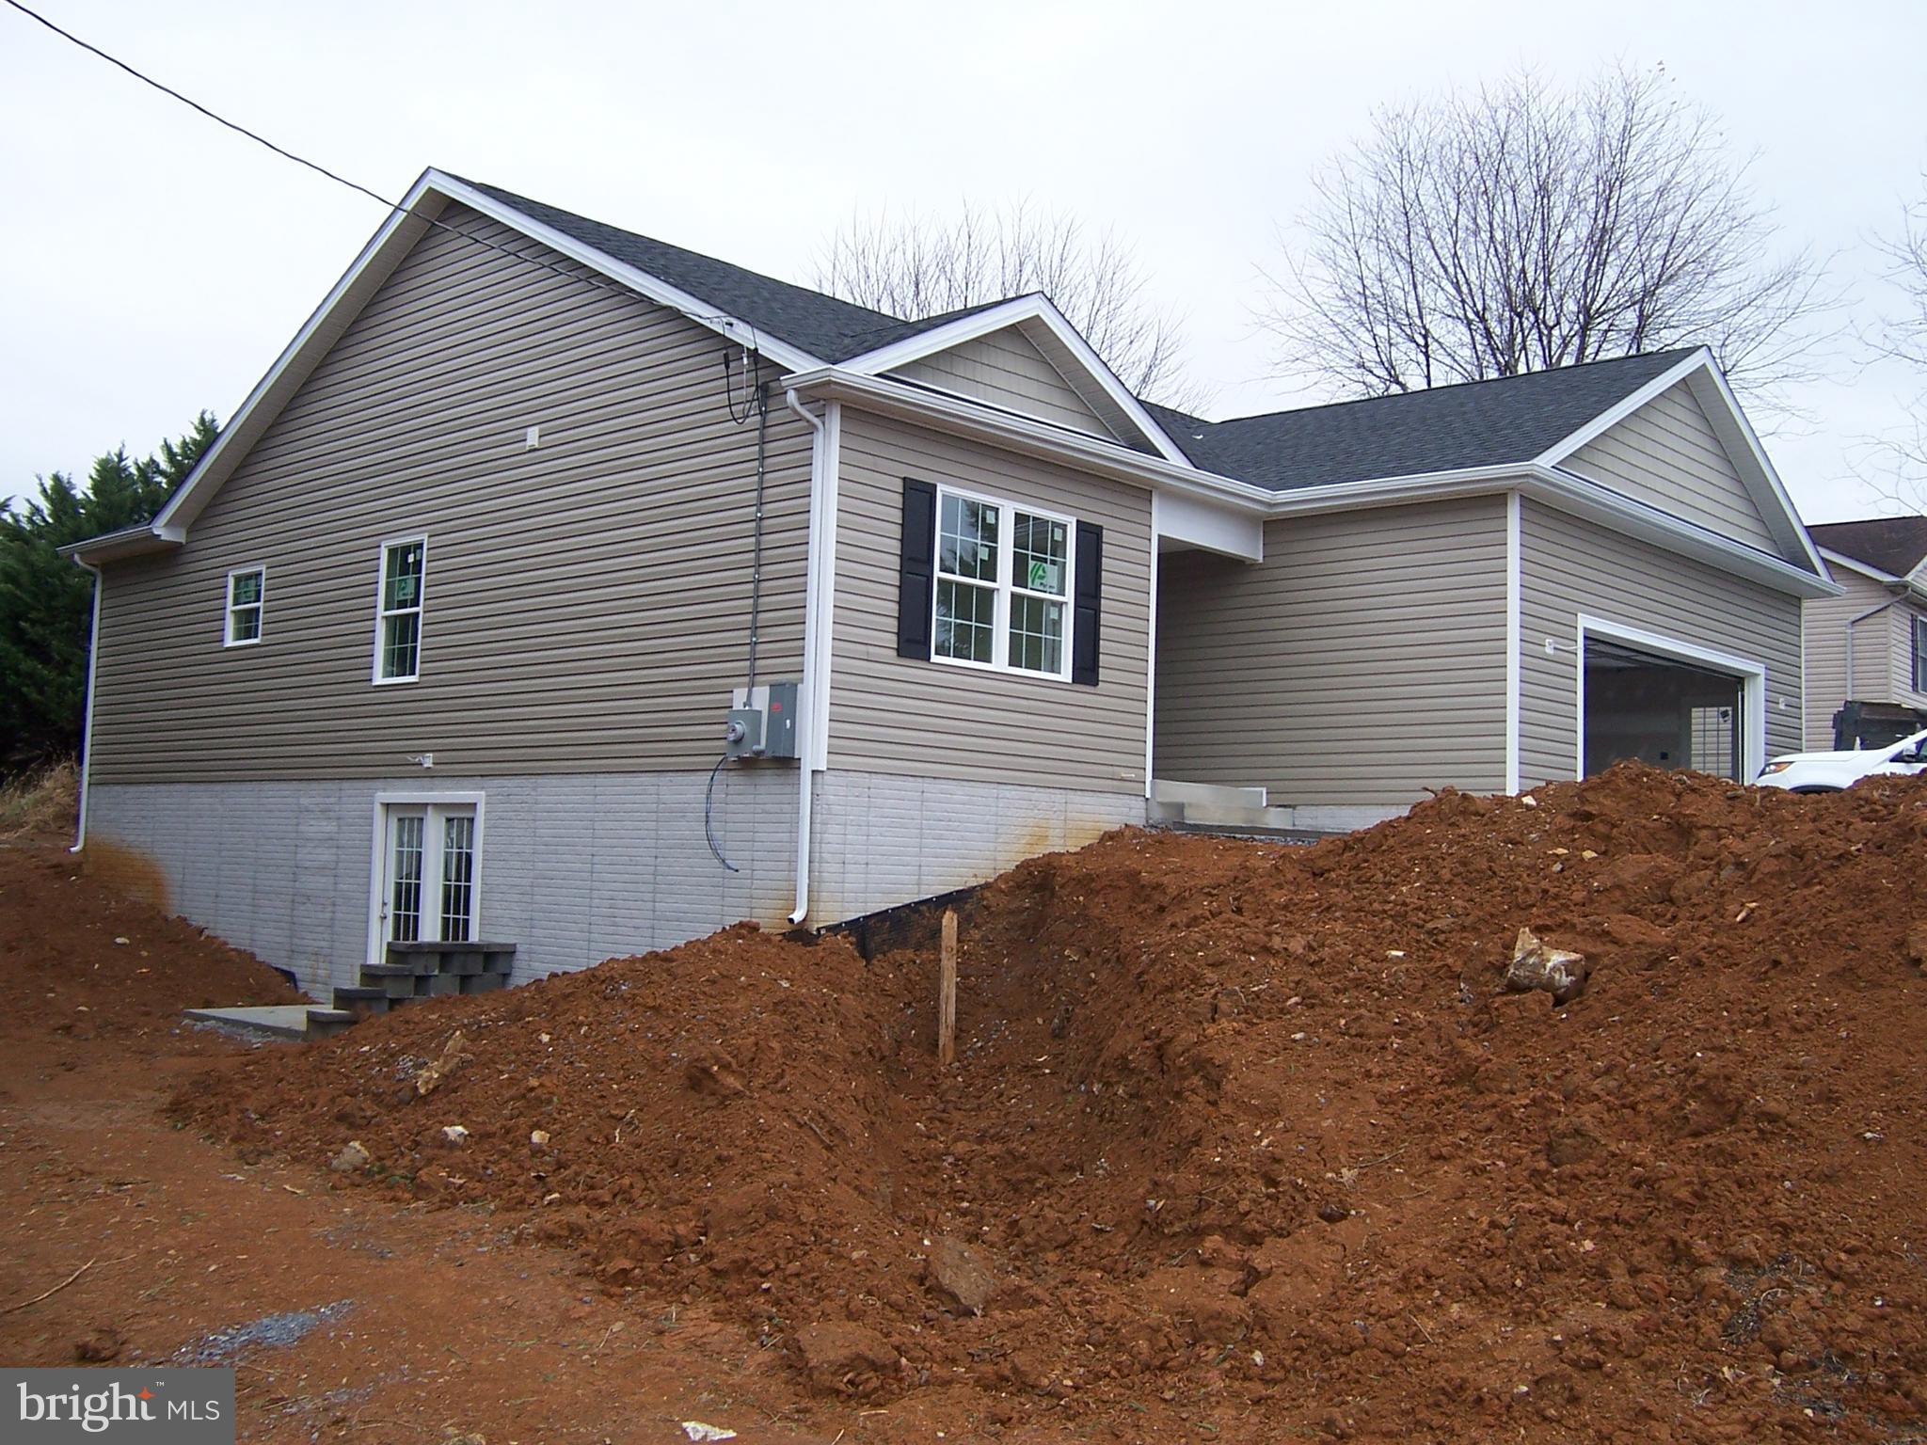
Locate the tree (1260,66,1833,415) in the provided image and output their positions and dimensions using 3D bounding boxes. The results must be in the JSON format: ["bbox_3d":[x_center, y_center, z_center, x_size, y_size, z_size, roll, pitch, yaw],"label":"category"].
[{"bbox_3d":[12.242,-5.467,38.740,11.578,17.007,11.578,0,-5,17],"label":"tree"}]

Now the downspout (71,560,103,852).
[{"bbox_3d":[-11.750,-0.245,24.363,0.090,3.927,0.360,-3,-6,43],"label":"downspout"}]

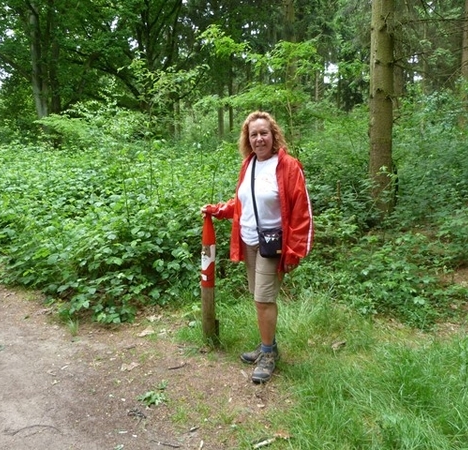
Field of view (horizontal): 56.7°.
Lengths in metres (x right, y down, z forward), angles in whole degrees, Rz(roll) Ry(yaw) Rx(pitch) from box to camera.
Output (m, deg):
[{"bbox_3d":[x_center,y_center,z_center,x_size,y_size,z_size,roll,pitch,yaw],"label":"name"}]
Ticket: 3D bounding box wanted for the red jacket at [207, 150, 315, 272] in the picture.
[{"bbox_3d":[0.155,-0.109,2.797,0.670,0.750,0.360,5,10,28],"label":"red jacket"}]

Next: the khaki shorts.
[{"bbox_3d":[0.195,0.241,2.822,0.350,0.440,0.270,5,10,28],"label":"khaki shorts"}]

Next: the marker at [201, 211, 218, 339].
[{"bbox_3d":[-0.176,0.418,3.144,0.100,0.950,0.100,0,9,0],"label":"marker"}]

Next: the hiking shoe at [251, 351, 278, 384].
[{"bbox_3d":[0.188,0.907,2.837,0.110,0.120,0.280,3,9,18],"label":"hiking shoe"}]

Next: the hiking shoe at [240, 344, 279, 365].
[{"bbox_3d":[0.172,0.883,3.025,0.275,0.115,0.110,-4,10,-22],"label":"hiking shoe"}]

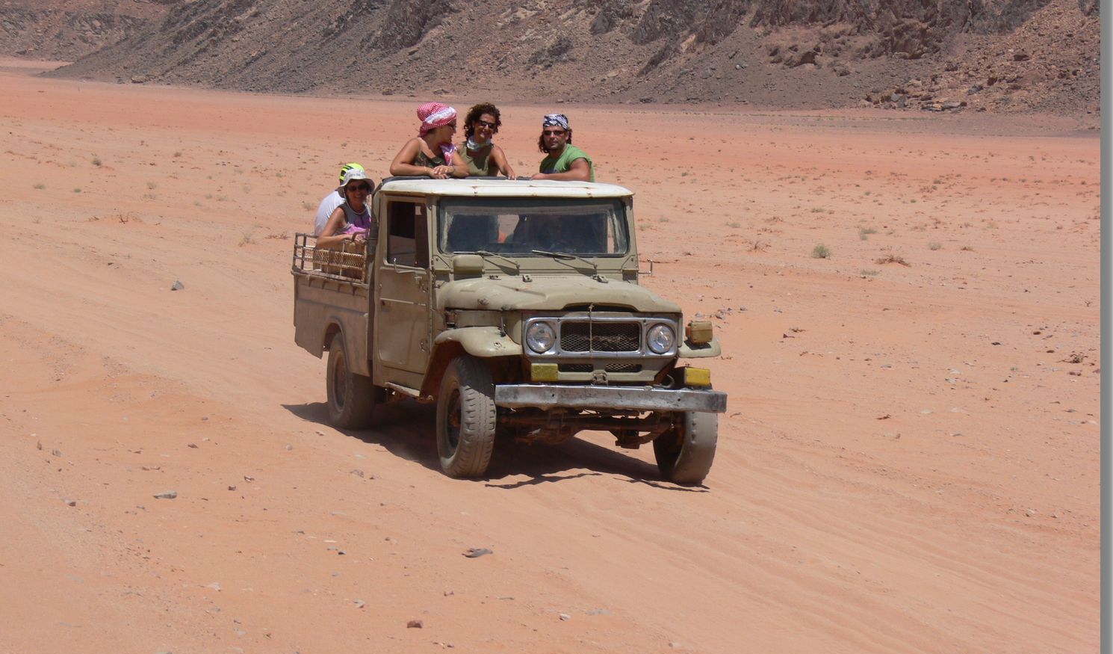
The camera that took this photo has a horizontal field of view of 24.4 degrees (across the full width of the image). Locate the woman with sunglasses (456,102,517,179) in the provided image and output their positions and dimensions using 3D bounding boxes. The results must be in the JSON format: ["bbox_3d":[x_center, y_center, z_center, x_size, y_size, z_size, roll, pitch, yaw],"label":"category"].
[{"bbox_3d":[-0.532,-0.754,18.461,0.460,1.650,0.420,0,4,-16],"label":"woman with sunglasses"}]

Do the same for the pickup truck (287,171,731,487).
[{"bbox_3d":[-0.440,-0.069,18.139,1.700,1.940,4.880,0,4,-19],"label":"pickup truck"}]

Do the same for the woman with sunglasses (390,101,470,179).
[{"bbox_3d":[-0.906,-0.748,18.258,0.540,1.650,0.450,0,4,-26],"label":"woman with sunglasses"}]

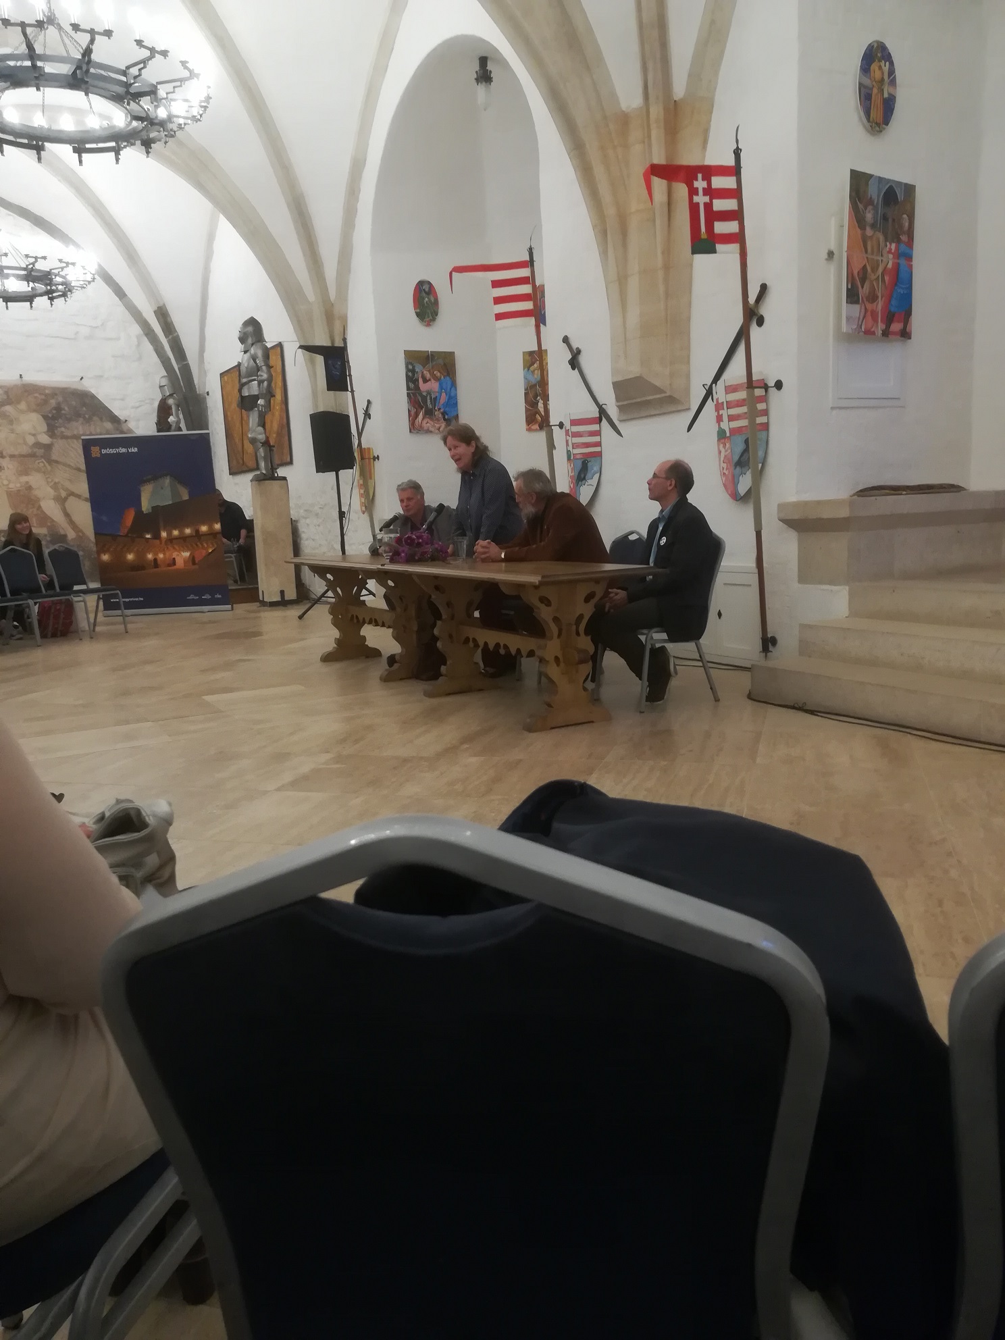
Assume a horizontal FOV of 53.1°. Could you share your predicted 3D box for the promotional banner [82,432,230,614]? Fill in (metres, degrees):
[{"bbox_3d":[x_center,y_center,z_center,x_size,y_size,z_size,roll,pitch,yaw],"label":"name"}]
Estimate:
[{"bbox_3d":[-3.889,-1.632,11.365,1.510,2.000,0.150,-3,10,-2],"label":"promotional banner"}]

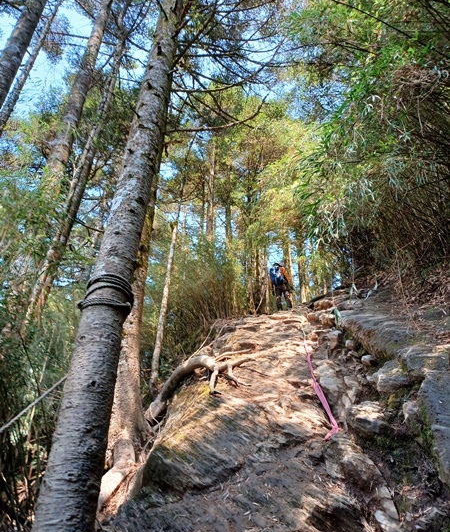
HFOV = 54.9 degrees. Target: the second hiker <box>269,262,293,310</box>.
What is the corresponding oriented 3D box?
[{"bbox_3d":[1.819,0.672,14.200,0.640,1.670,0.550,-7,-30,13],"label":"second hiker"}]

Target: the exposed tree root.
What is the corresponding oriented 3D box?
[{"bbox_3d":[-0.300,1.430,5.100,1.350,0.900,0.650,12,-31,-19],"label":"exposed tree root"}]

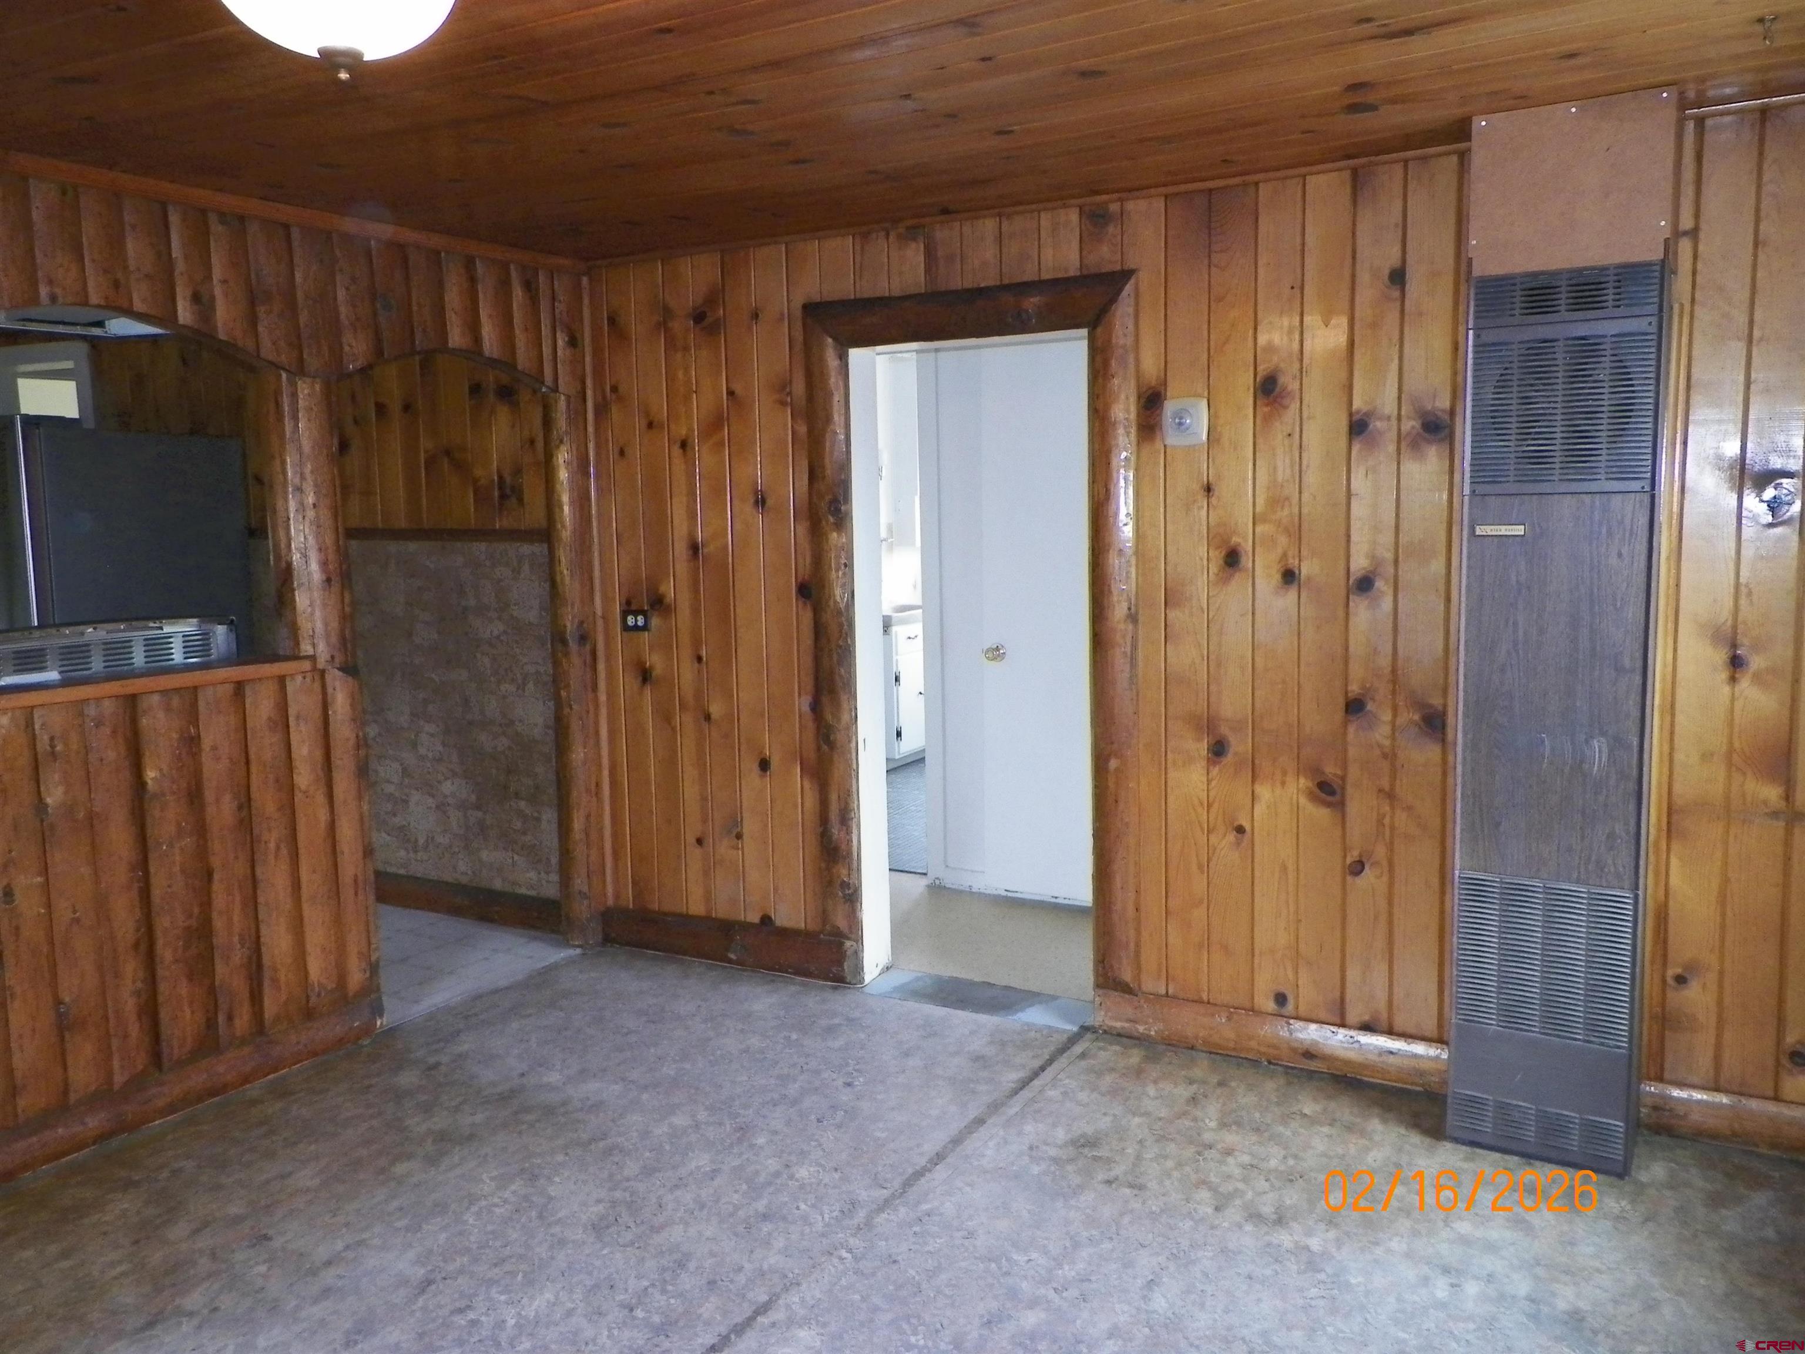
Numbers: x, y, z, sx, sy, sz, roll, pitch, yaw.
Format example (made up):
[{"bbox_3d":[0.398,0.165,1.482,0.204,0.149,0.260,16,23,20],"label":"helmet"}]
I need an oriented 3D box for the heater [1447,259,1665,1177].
[{"bbox_3d":[1.462,0.104,2.922,0.367,1.929,0.279,3,8,31],"label":"heater"}]

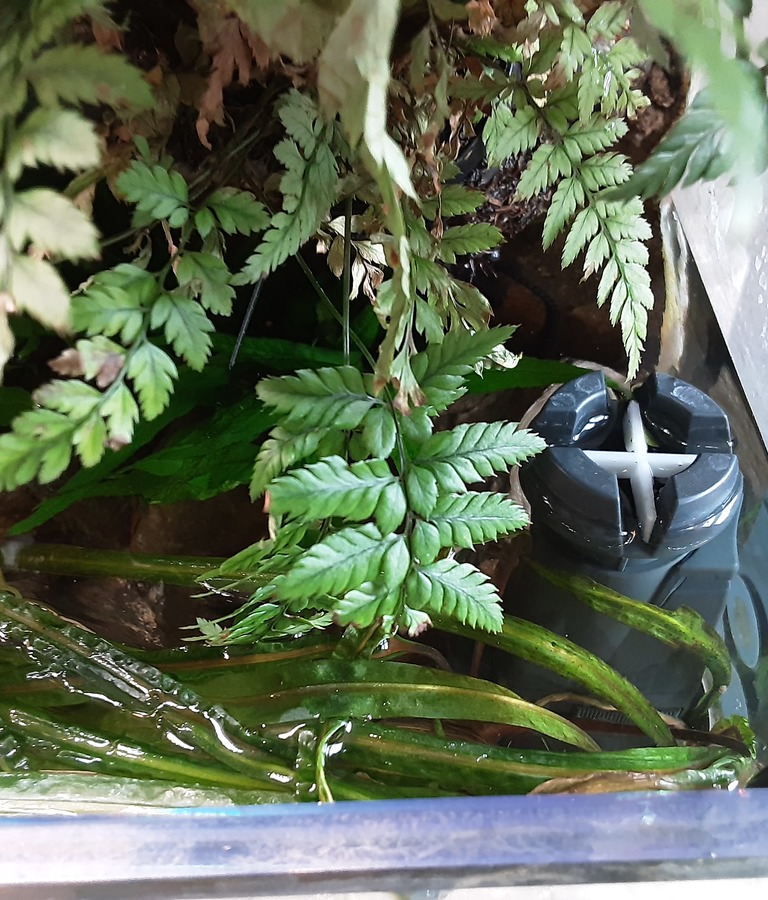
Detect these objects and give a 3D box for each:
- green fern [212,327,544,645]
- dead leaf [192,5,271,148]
[{"bbox_3d":[-0.001,0.007,0.238,0.078,0.046,0.068,-1,46,1],"label":"green fern"},{"bbox_3d":[-0.046,-0.111,0.290,0.022,0.040,0.020,-1,46,1],"label":"dead leaf"}]

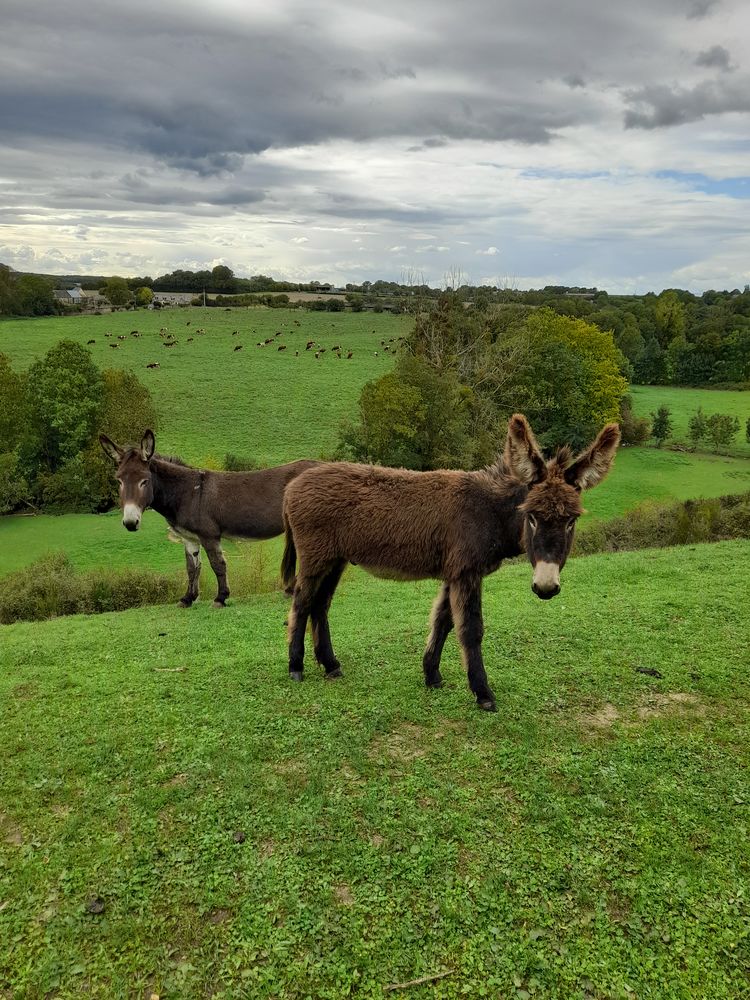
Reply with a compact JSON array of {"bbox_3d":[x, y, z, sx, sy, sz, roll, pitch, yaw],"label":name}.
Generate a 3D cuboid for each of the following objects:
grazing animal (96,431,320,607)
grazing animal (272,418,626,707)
[{"bbox_3d":[-1.190,0.130,5.740,1.700,1.490,0.530,-6,17,-20],"label":"grazing animal"},{"bbox_3d":[0.245,0.262,3.000,1.370,1.310,0.510,6,17,21],"label":"grazing animal"}]

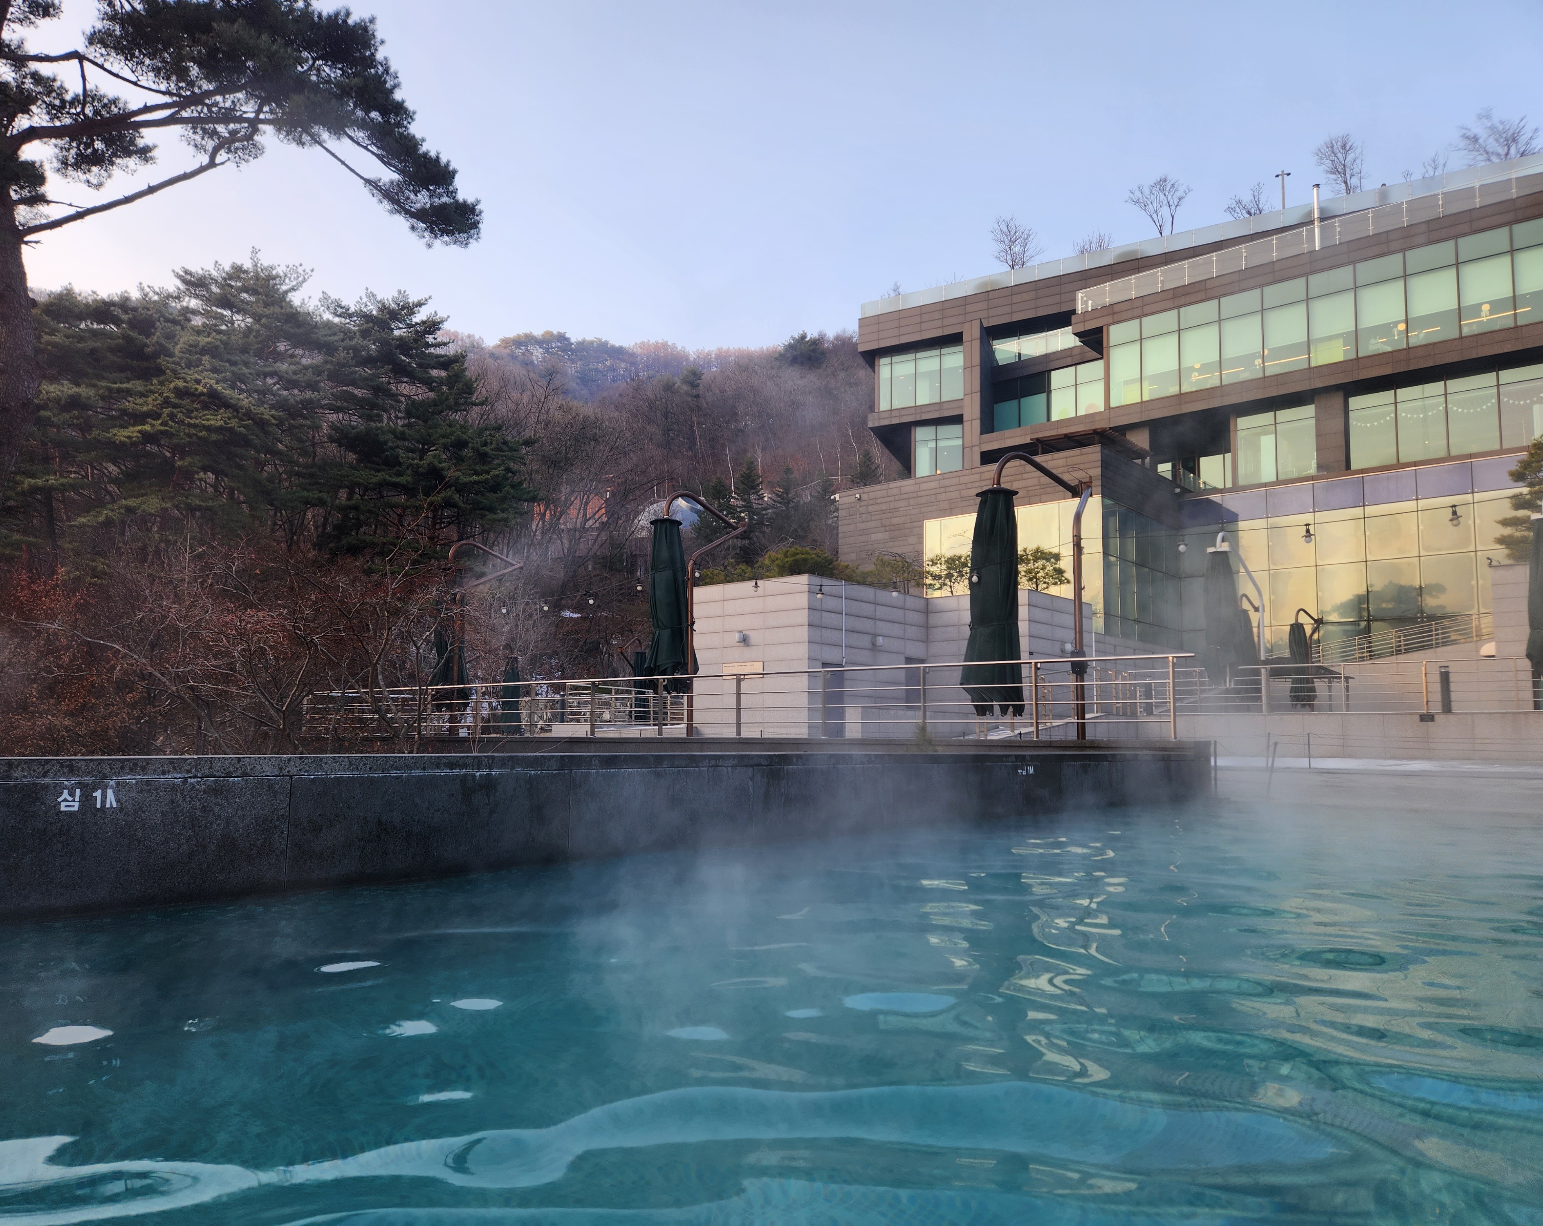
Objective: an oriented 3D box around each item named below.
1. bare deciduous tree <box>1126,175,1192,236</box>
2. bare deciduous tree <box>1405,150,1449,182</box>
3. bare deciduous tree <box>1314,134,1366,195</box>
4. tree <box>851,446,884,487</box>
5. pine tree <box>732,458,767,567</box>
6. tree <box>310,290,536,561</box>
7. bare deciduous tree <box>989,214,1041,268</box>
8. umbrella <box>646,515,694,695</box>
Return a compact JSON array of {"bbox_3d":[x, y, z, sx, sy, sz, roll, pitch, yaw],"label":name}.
[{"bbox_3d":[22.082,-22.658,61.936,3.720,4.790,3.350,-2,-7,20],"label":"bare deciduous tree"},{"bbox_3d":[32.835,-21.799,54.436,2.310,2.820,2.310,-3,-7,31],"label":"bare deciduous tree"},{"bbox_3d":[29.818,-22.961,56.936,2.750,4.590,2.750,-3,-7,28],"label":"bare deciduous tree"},{"bbox_3d":[7.049,-10.127,79.936,2.350,4.180,2.350,0,-6,5],"label":"tree"},{"bbox_3d":[-1.319,-6.208,66.000,2.100,6.700,2.100,1,-6,-1],"label":"pine tree"},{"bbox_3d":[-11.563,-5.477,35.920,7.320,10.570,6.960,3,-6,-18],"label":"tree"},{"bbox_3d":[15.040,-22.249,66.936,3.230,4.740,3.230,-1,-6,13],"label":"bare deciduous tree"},{"bbox_3d":[-1.421,-0.108,15.300,0.660,2.550,0.660,1,-6,-5],"label":"umbrella"}]

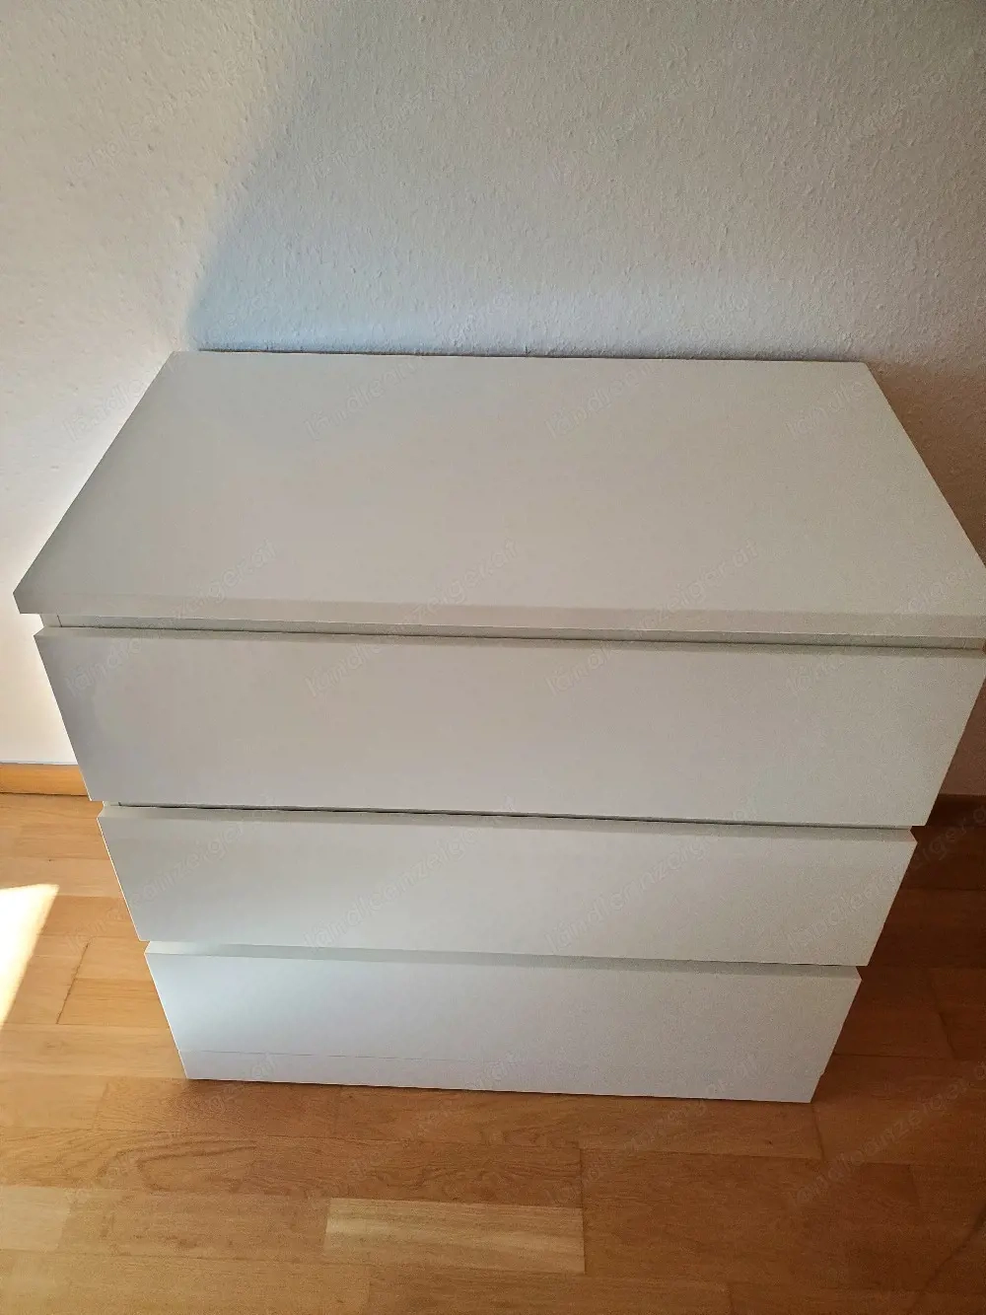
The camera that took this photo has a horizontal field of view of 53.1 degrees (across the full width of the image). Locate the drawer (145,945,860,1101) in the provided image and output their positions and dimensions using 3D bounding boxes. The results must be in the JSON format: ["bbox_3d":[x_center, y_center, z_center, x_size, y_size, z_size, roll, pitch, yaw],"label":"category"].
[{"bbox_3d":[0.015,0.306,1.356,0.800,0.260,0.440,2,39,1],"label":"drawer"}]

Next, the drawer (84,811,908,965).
[{"bbox_3d":[0.018,0.107,1.193,0.800,0.205,0.440,2,39,1],"label":"drawer"}]

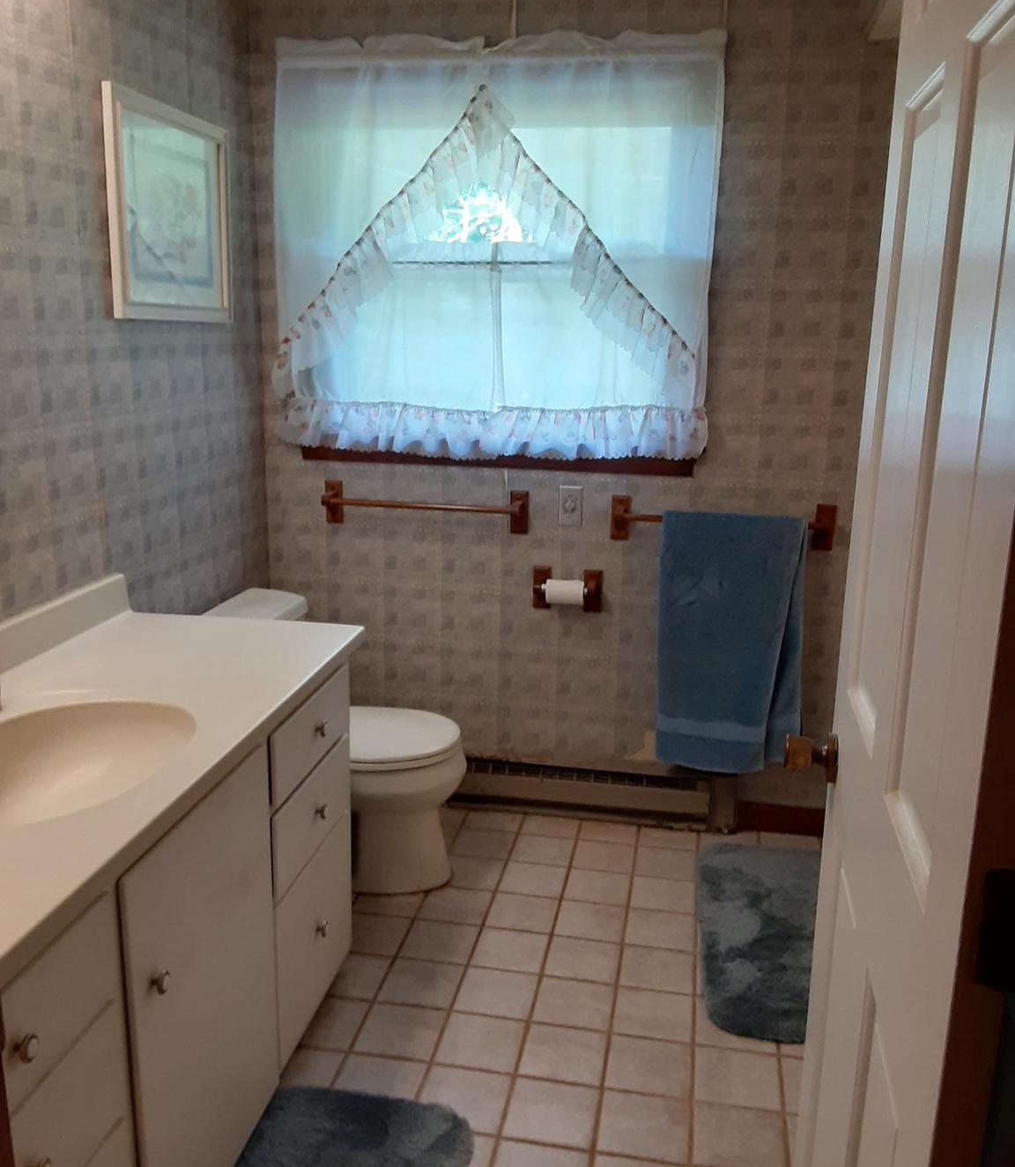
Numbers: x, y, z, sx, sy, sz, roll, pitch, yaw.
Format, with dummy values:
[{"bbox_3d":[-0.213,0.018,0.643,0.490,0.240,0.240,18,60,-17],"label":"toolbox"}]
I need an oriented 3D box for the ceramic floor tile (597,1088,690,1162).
[{"bbox_3d":[0.253,1.005,1.951,0.162,0.010,0.162,4,13,10],"label":"ceramic floor tile"}]

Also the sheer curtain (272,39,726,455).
[{"bbox_3d":[-0.059,-0.881,2.834,1.203,1.060,0.100,4,14,10],"label":"sheer curtain"}]

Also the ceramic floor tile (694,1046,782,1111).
[{"bbox_3d":[0.452,0.978,2.086,0.162,0.010,0.162,4,13,10],"label":"ceramic floor tile"}]

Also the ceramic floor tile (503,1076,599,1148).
[{"bbox_3d":[0.082,0.967,1.926,0.156,0.010,0.156,3,13,10],"label":"ceramic floor tile"}]

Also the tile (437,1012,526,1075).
[{"bbox_3d":[-0.051,0.921,2.112,0.156,0.010,0.156,3,13,10],"label":"tile"}]

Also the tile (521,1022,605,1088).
[{"bbox_3d":[0.113,0.939,2.101,0.158,0.010,0.158,3,13,10],"label":"tile"}]

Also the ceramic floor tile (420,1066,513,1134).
[{"bbox_3d":[-0.084,1.000,2.043,0.163,0.010,0.157,4,14,10],"label":"ceramic floor tile"}]

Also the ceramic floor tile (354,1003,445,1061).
[{"bbox_3d":[-0.223,0.949,2.233,0.163,0.010,0.157,4,14,10],"label":"ceramic floor tile"}]

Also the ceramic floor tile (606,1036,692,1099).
[{"bbox_3d":[0.277,0.948,2.072,0.158,0.010,0.158,3,13,10],"label":"ceramic floor tile"}]

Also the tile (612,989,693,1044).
[{"bbox_3d":[0.308,0.912,2.232,0.158,0.010,0.158,3,13,10],"label":"tile"}]

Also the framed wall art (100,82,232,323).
[{"bbox_3d":[-0.793,-0.875,2.529,0.021,0.478,0.562,3,13,10],"label":"framed wall art"}]

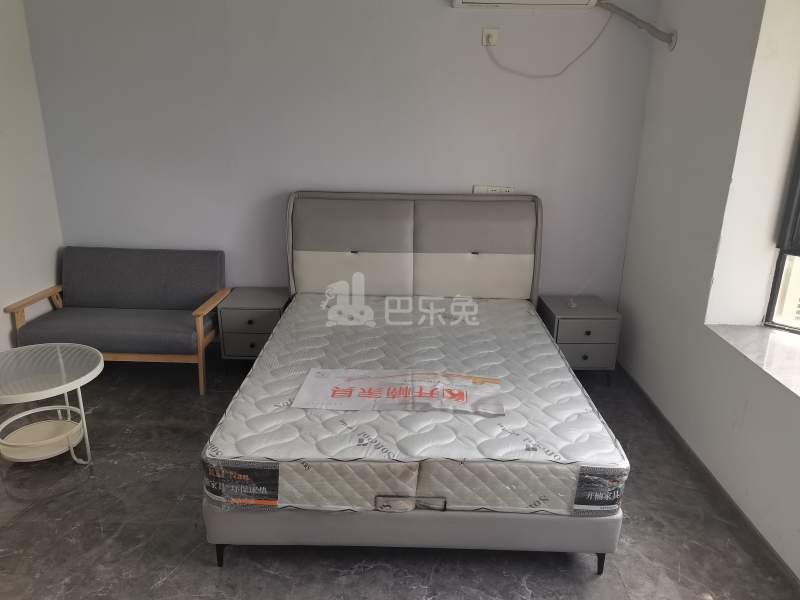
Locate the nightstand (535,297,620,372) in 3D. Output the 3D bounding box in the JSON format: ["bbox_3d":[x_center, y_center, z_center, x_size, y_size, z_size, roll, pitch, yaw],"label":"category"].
[{"bbox_3d":[1.143,0.258,3.900,0.395,0.487,0.433,1,18,1],"label":"nightstand"}]

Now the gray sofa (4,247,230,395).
[{"bbox_3d":[-1.683,0.125,3.773,1.158,0.764,0.651,2,18,3],"label":"gray sofa"}]

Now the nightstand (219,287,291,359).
[{"bbox_3d":[-0.917,0.216,3.956,0.395,0.487,0.433,1,18,1],"label":"nightstand"}]

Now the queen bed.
[{"bbox_3d":[0.081,0.174,3.035,1.580,1.160,2.060,1,18,0],"label":"queen bed"}]

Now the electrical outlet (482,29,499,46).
[{"bbox_3d":[0.540,-1.567,3.586,0.087,0.090,0.020,1,18,1],"label":"electrical outlet"}]

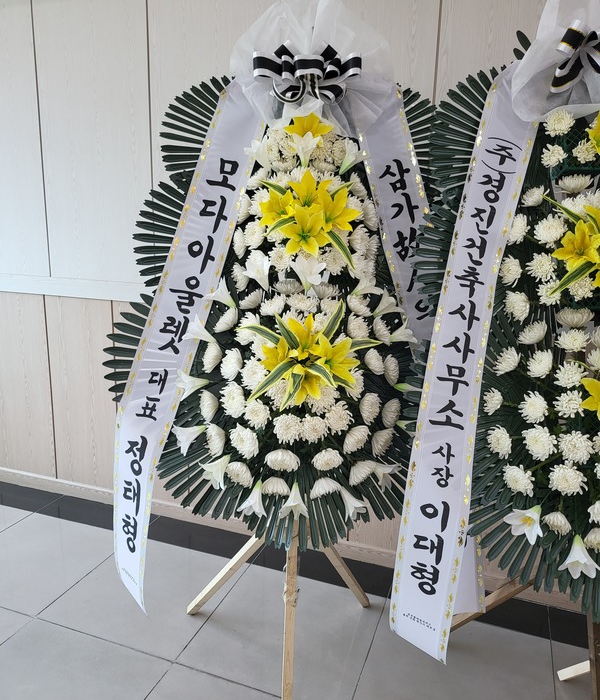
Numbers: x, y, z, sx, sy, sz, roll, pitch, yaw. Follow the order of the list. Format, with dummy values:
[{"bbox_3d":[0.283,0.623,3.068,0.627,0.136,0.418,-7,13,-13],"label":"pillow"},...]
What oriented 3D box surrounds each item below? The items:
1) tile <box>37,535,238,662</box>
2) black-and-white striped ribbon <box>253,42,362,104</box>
[{"bbox_3d":[-0.601,0.976,2.248,0.600,0.012,0.600,6,13,20],"label":"tile"},{"bbox_3d":[0.020,-0.749,1.500,0.288,0.145,0.110,1,5,-3],"label":"black-and-white striped ribbon"}]

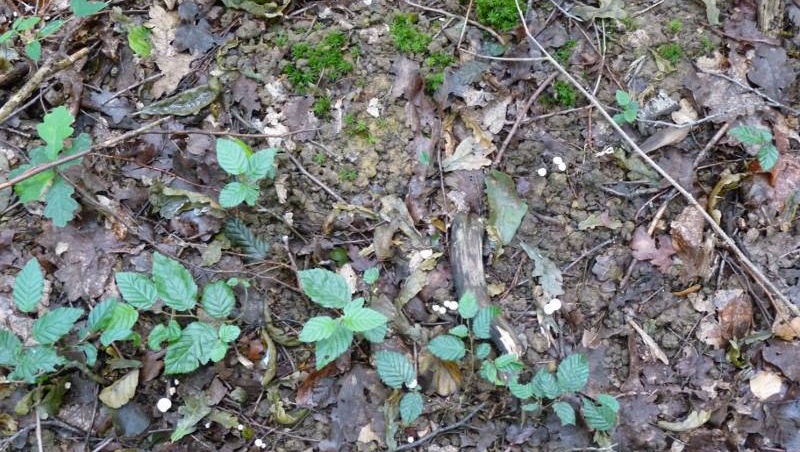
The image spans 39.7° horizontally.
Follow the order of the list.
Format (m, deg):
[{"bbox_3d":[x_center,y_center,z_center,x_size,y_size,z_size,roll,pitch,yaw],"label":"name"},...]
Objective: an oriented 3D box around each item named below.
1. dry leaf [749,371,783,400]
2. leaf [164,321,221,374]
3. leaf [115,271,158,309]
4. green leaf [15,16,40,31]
[{"bbox_3d":[0.413,0.180,1.253,0.037,0.010,0.035,7,65,3],"label":"dry leaf"},{"bbox_3d":[-0.221,0.131,1.167,0.044,0.018,0.070,31,62,18],"label":"leaf"},{"bbox_3d":[-0.272,0.067,1.151,0.055,0.012,0.030,38,70,17],"label":"leaf"},{"bbox_3d":[-0.468,-0.254,1.393,0.021,0.009,0.037,30,52,27],"label":"green leaf"}]

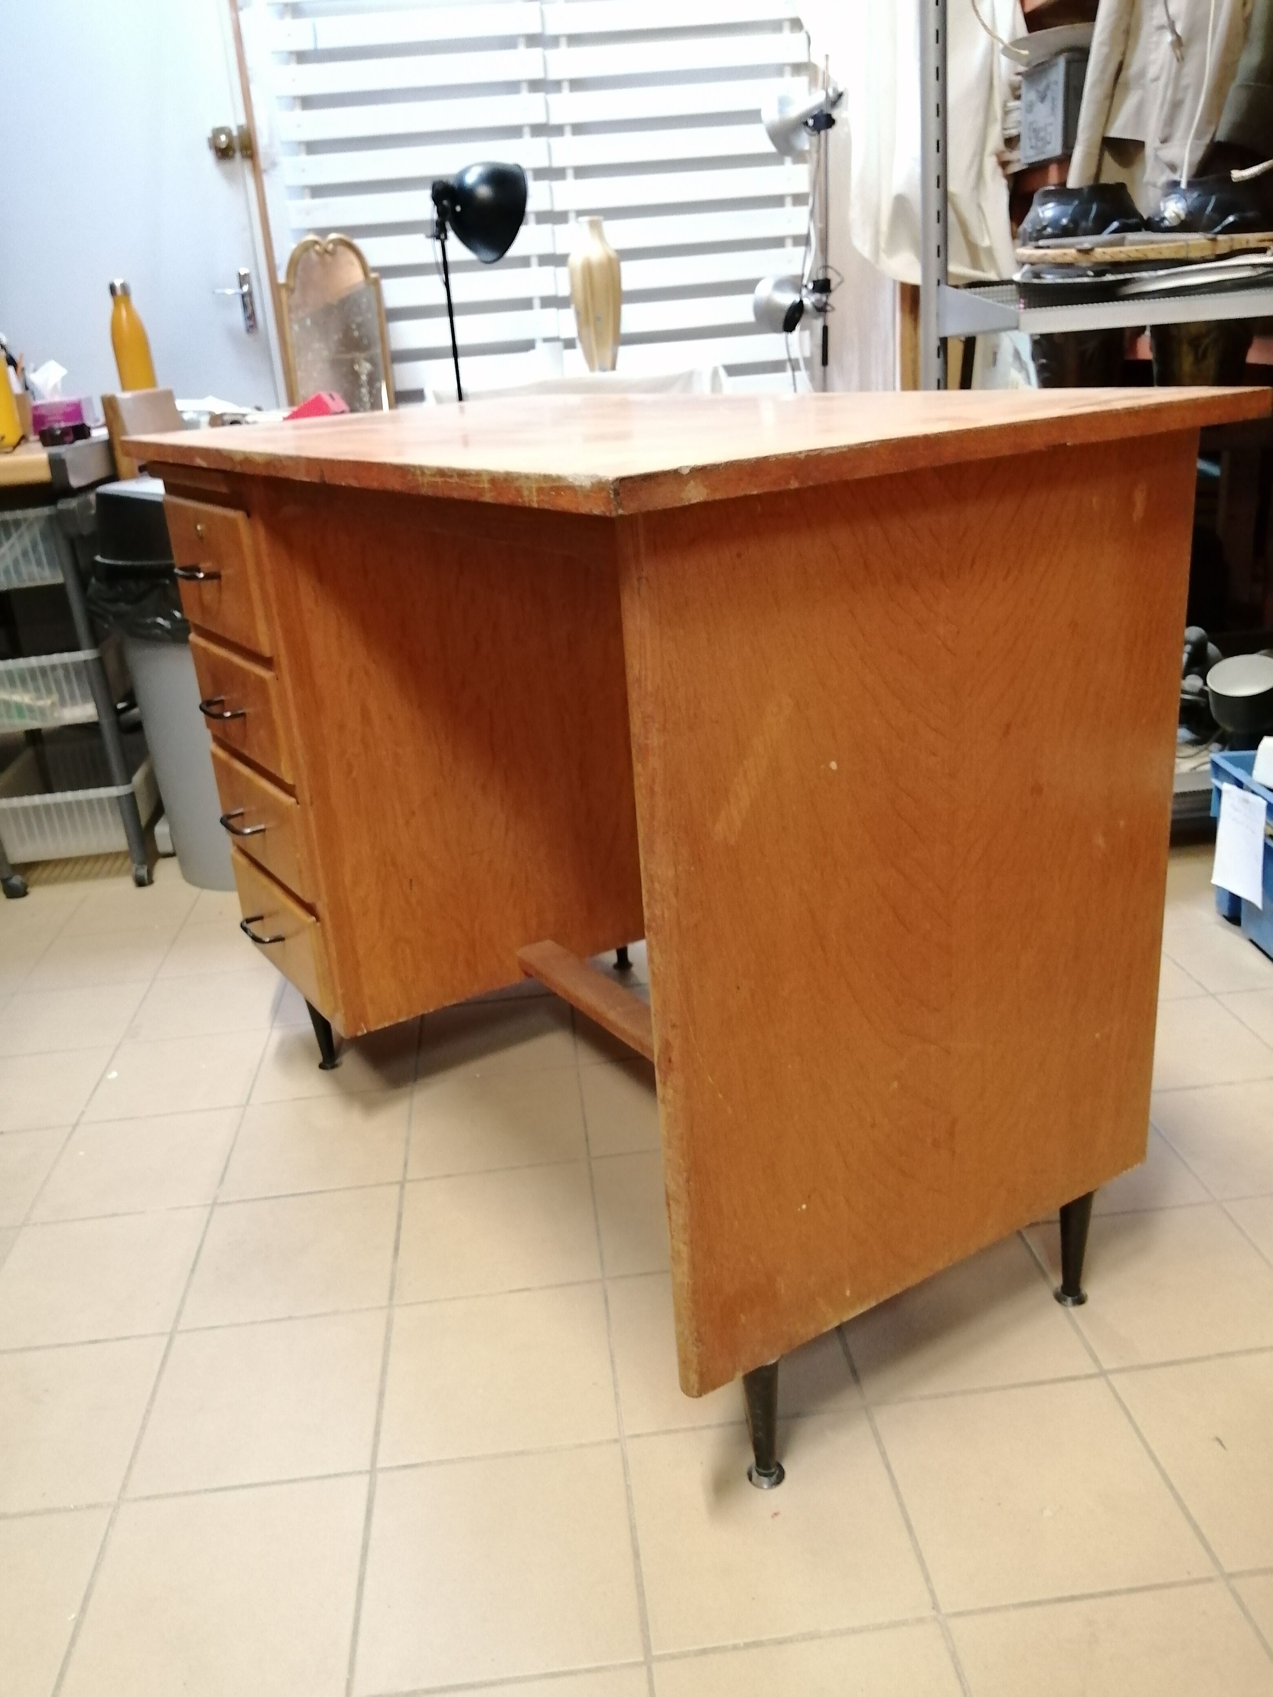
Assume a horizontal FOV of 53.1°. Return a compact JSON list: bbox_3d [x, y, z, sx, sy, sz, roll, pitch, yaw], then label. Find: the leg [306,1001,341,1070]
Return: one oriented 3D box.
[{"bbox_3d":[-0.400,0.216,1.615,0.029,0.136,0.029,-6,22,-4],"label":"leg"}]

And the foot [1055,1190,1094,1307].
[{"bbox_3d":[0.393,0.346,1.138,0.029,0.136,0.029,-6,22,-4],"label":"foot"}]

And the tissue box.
[{"bbox_3d":[-1.140,-0.858,2.546,0.100,0.074,0.100,-6,22,-4],"label":"tissue box"}]

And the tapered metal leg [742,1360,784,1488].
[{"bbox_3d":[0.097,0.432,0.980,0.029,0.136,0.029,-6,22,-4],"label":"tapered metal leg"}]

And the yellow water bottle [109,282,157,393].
[{"bbox_3d":[-1.013,-0.997,2.580,0.067,0.270,0.067,-6,22,-4],"label":"yellow water bottle"}]

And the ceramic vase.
[{"bbox_3d":[-0.089,-1.236,2.858,0.112,0.315,0.112,-6,22,-4],"label":"ceramic vase"}]

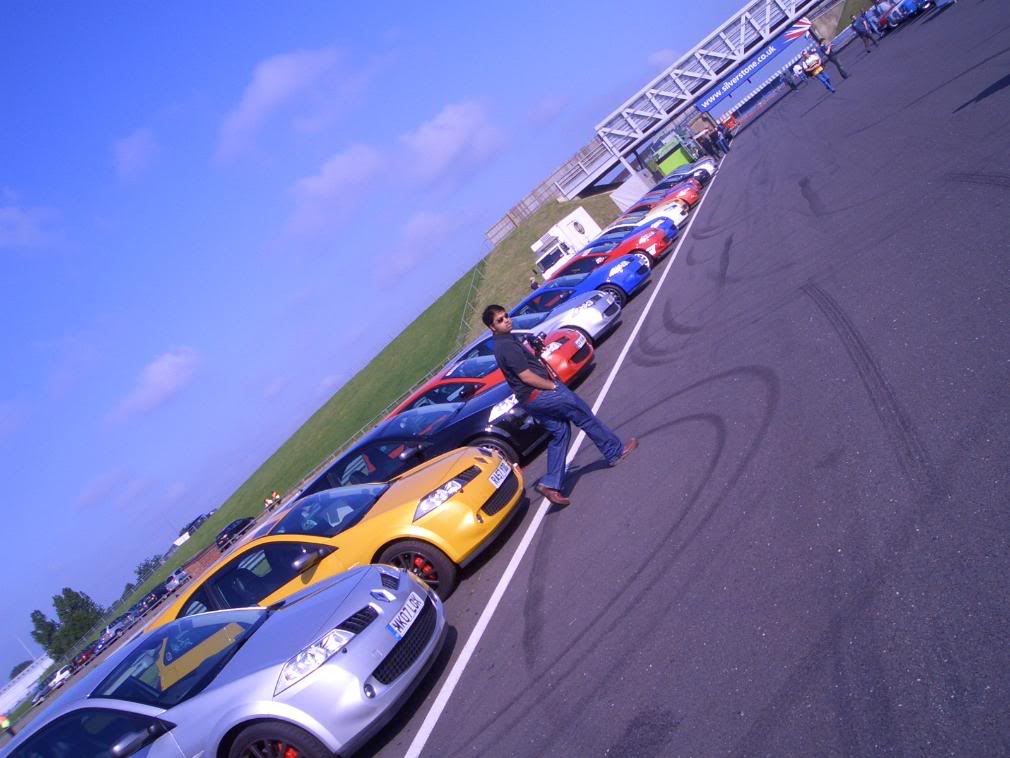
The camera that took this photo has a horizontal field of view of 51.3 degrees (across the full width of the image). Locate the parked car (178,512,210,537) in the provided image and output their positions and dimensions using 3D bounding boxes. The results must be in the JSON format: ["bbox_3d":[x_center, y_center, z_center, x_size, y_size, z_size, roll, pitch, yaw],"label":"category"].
[{"bbox_3d":[-48.227,22.807,164.541,4.300,1.600,1.800,-38,3,20],"label":"parked car"}]

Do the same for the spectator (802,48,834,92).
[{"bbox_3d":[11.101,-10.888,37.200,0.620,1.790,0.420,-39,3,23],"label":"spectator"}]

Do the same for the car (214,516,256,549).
[{"bbox_3d":[-25.120,14.127,97.880,1.800,1.540,4.300,-38,4,26],"label":"car"}]

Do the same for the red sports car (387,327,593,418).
[{"bbox_3d":[-0.604,0.480,16.365,4.230,1.440,1.790,-38,3,21],"label":"red sports car"}]

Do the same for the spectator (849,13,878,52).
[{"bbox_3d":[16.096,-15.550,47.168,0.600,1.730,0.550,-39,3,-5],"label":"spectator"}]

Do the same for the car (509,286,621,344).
[{"bbox_3d":[0.180,-0.323,18.735,4.230,1.440,1.820,-39,3,20],"label":"car"}]

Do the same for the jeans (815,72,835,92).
[{"bbox_3d":[11.318,-10.559,37.100,0.400,0.920,0.300,-39,3,23],"label":"jeans"}]

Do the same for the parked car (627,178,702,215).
[{"bbox_3d":[4.819,-5.418,36.615,4.150,1.440,1.780,-38,3,19],"label":"parked car"}]

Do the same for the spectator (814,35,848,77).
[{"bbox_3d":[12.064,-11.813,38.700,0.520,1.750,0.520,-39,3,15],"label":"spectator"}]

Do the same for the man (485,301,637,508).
[{"bbox_3d":[0.236,0.179,8.851,0.920,1.700,0.550,-39,3,4],"label":"man"}]

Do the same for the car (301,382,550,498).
[{"bbox_3d":[-1.129,1.150,12.925,4.230,1.440,1.820,-39,3,19],"label":"car"}]

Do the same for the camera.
[{"bbox_3d":[0.277,-0.311,8.950,0.170,0.150,0.140,-39,3,10],"label":"camera"}]

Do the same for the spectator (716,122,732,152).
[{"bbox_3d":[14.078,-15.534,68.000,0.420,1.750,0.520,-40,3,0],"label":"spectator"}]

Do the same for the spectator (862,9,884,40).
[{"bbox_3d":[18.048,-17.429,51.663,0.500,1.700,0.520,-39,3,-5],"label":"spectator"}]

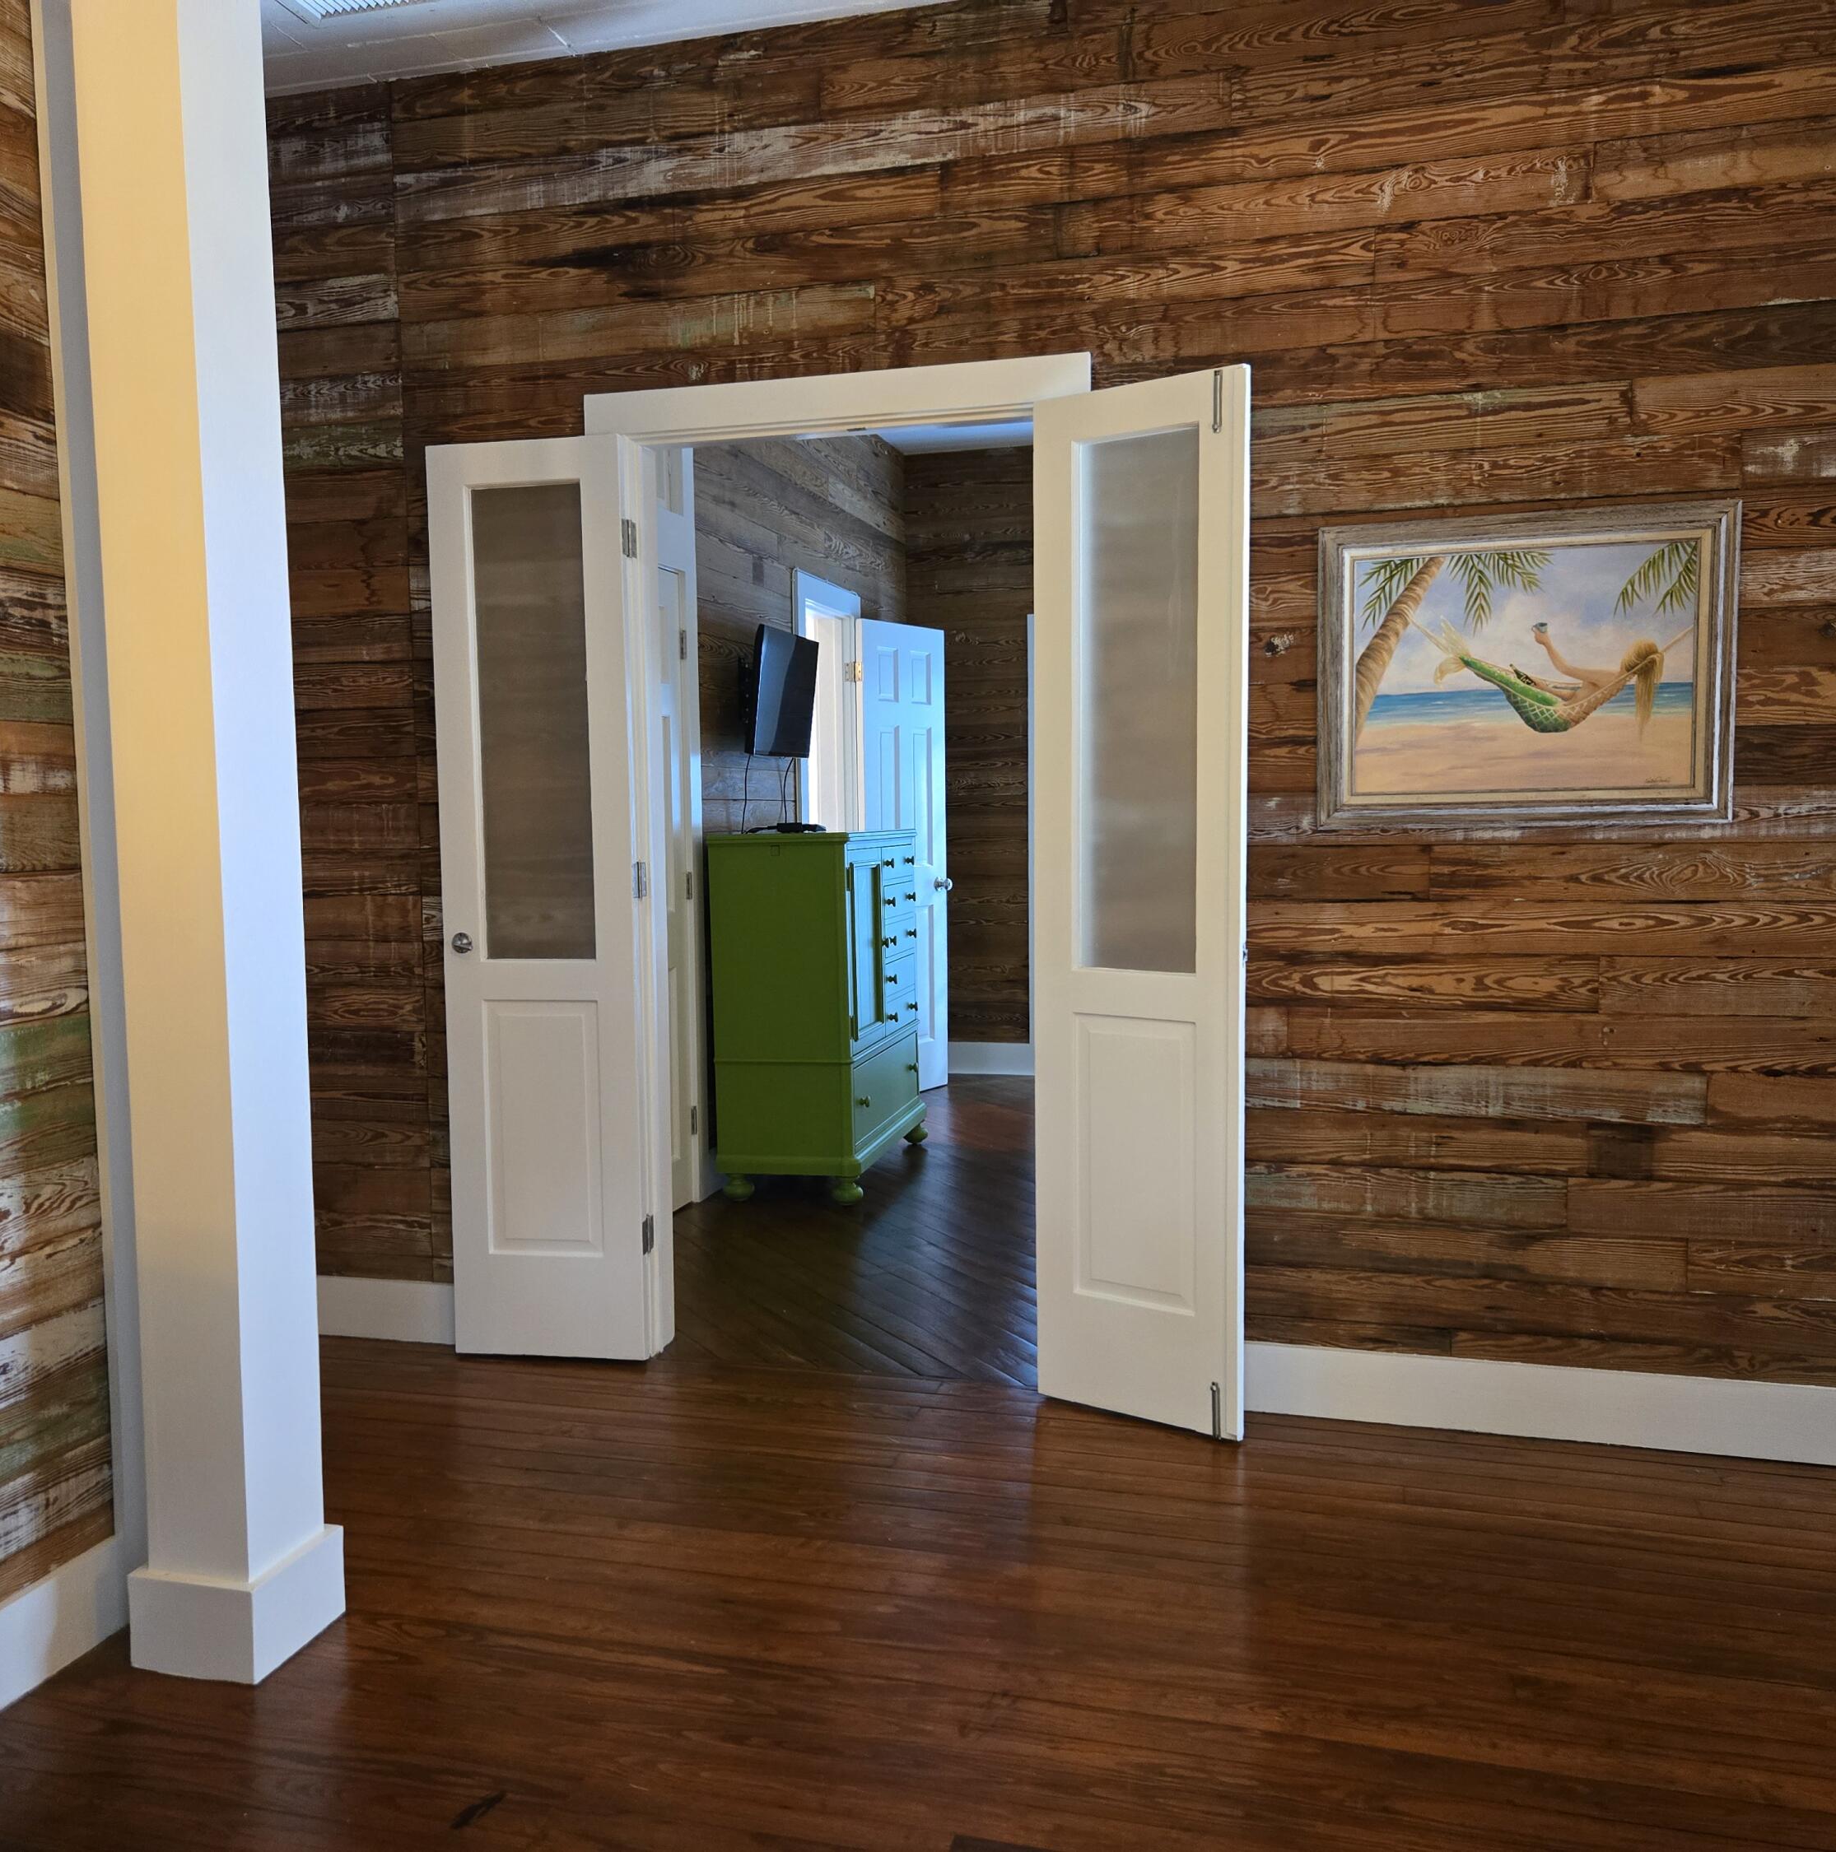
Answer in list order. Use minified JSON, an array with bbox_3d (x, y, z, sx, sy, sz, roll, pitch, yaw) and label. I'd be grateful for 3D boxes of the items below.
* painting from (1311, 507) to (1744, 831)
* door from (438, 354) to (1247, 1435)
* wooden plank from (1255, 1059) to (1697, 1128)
[{"bbox_3d":[1.143,-0.480,3.108,0.735,0.575,0.040,1,4,15],"label":"painting"},{"bbox_3d":[-0.203,-0.076,3.471,1.780,2.149,0.255,1,4,15],"label":"door"},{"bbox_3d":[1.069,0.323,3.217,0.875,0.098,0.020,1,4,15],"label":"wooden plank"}]

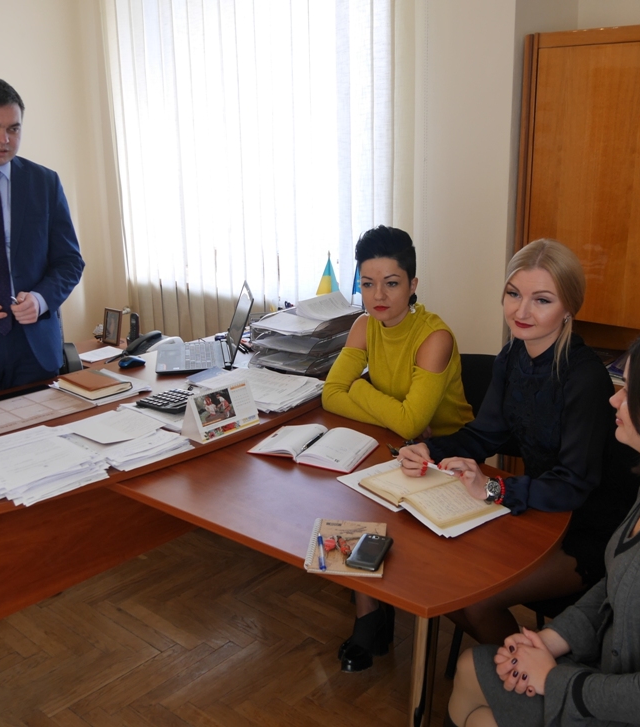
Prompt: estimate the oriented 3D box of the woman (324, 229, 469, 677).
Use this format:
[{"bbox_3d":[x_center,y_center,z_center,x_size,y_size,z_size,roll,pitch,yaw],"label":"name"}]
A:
[{"bbox_3d":[0.220,0.238,2.311,0.460,1.290,0.560,11,19,37],"label":"woman"}]

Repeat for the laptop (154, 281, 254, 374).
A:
[{"bbox_3d":[-0.413,-0.128,2.791,0.332,0.257,0.388,-3,15,-9],"label":"laptop"}]

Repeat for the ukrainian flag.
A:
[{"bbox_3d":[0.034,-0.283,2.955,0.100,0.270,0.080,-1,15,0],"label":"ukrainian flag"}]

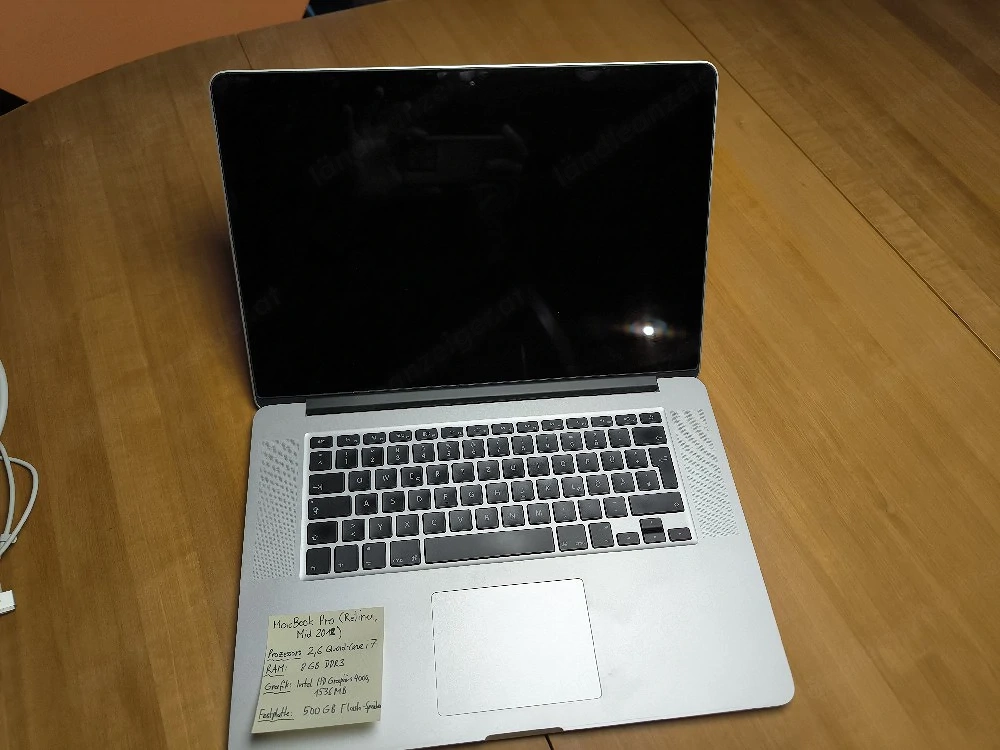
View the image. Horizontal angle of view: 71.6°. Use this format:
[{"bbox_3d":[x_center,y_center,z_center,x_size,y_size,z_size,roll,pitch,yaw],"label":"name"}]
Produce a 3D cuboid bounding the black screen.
[{"bbox_3d":[-0.016,-0.102,0.524,0.358,0.239,0.007,-4,17,-6],"label":"black screen"}]

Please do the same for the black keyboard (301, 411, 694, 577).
[{"bbox_3d":[-0.002,0.084,0.515,0.277,0.008,0.108,-4,60,-6],"label":"black keyboard"}]

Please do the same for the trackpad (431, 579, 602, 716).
[{"bbox_3d":[0.010,0.179,0.461,0.106,0.004,0.077,-4,60,-6],"label":"trackpad"}]

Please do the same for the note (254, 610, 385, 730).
[{"bbox_3d":[-0.113,0.187,0.442,0.076,0.013,0.070,-2,60,-5],"label":"note"}]

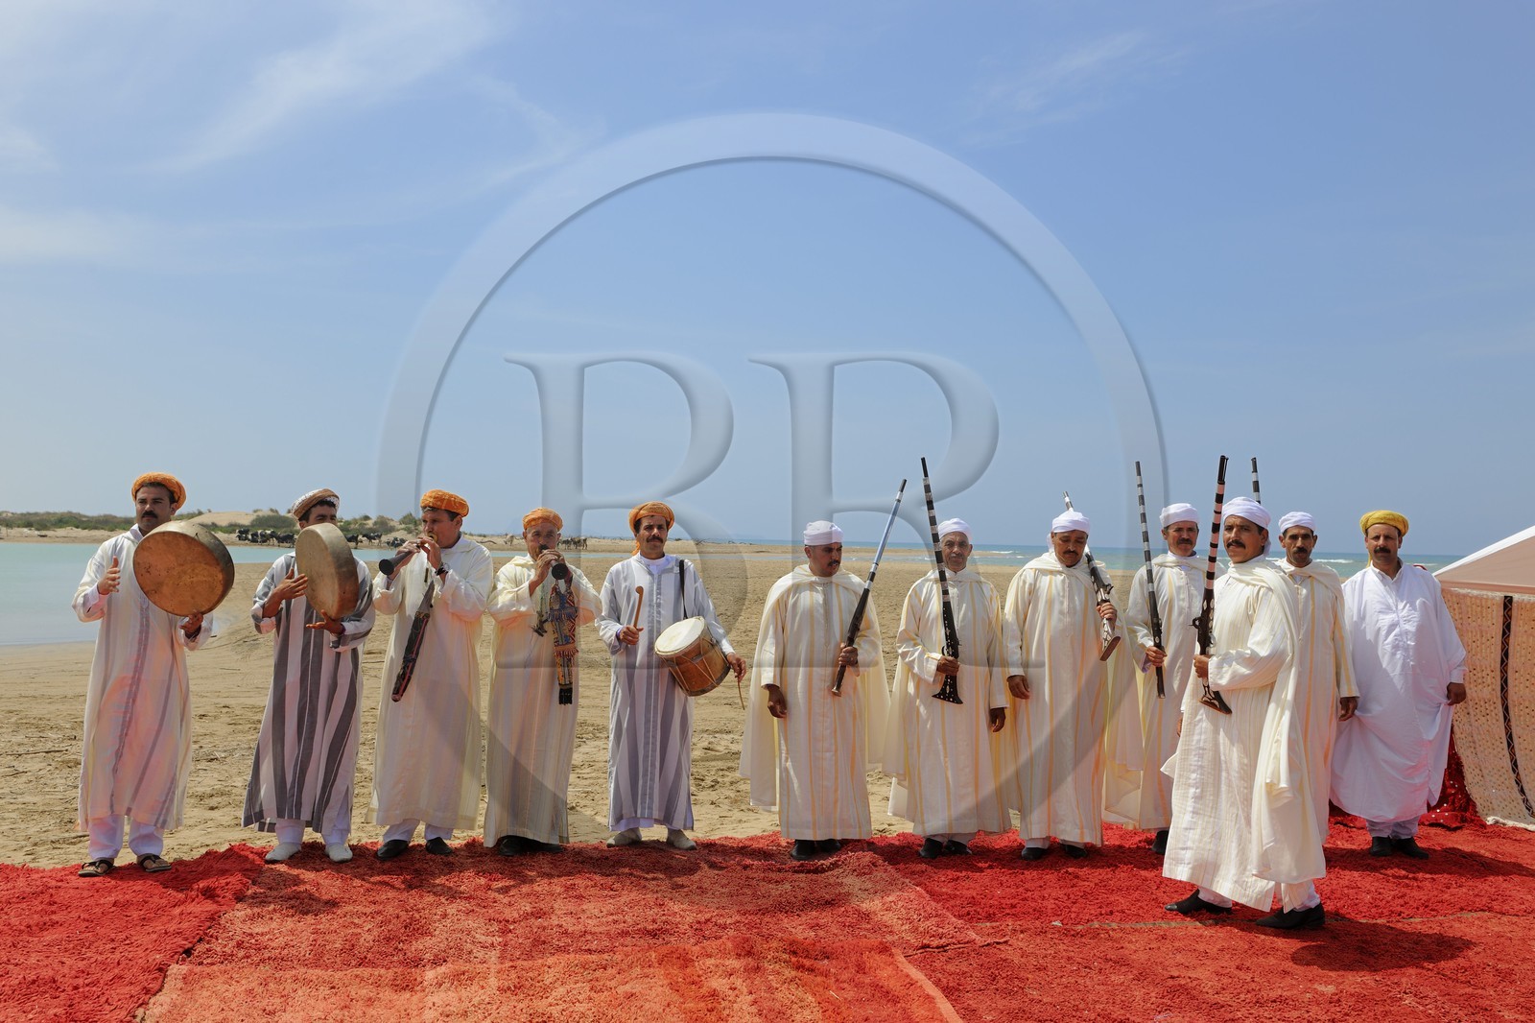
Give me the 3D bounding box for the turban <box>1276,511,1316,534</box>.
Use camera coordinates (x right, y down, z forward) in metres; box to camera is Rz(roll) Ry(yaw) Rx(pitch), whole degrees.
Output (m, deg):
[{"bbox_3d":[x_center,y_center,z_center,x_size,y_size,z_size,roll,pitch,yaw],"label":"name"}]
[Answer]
[{"bbox_3d":[2.759,0.056,6.900,0.198,0.115,0.225,1,-6,20],"label":"turban"}]

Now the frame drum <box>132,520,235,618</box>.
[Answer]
[{"bbox_3d":[-2.513,0.249,5.700,0.400,0.400,0.115,1,22,7],"label":"frame drum"}]

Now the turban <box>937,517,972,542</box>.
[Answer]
[{"bbox_3d":[0.963,0.096,6.800,0.185,0.125,0.225,1,-5,13],"label":"turban"}]

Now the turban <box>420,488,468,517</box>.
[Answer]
[{"bbox_3d":[-1.595,-0.038,6.520,0.220,0.115,0.240,0,-14,30],"label":"turban"}]

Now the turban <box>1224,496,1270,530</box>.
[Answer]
[{"bbox_3d":[2.040,0.005,5.620,0.220,0.140,0.190,2,-2,-38],"label":"turban"}]

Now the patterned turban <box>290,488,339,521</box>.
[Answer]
[{"bbox_3d":[-2.186,-0.035,6.380,0.220,0.120,0.245,2,-18,-42],"label":"patterned turban"}]

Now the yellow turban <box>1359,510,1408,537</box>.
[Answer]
[{"bbox_3d":[3.210,0.062,6.880,0.235,0.150,0.250,1,-1,24],"label":"yellow turban"}]

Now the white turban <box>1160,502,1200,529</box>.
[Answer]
[{"bbox_3d":[2.154,0.019,6.900,0.205,0.130,0.235,1,-5,6],"label":"white turban"}]

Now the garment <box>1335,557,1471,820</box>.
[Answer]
[{"bbox_3d":[3.288,0.926,6.880,0.660,1.340,0.420,1,-1,21],"label":"garment"}]

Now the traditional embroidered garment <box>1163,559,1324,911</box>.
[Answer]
[{"bbox_3d":[2.031,0.924,5.630,0.580,1.460,0.600,2,-1,-30],"label":"traditional embroidered garment"}]

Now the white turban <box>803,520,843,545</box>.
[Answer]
[{"bbox_3d":[0.281,0.106,6.660,0.200,0.125,0.220,1,-1,0],"label":"white turban"}]

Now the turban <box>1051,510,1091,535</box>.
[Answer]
[{"bbox_3d":[1.540,0.055,6.720,0.195,0.130,0.220,1,8,5],"label":"turban"}]

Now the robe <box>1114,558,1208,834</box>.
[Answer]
[{"bbox_3d":[2.139,0.926,6.900,0.640,1.410,0.400,1,-1,10],"label":"robe"}]

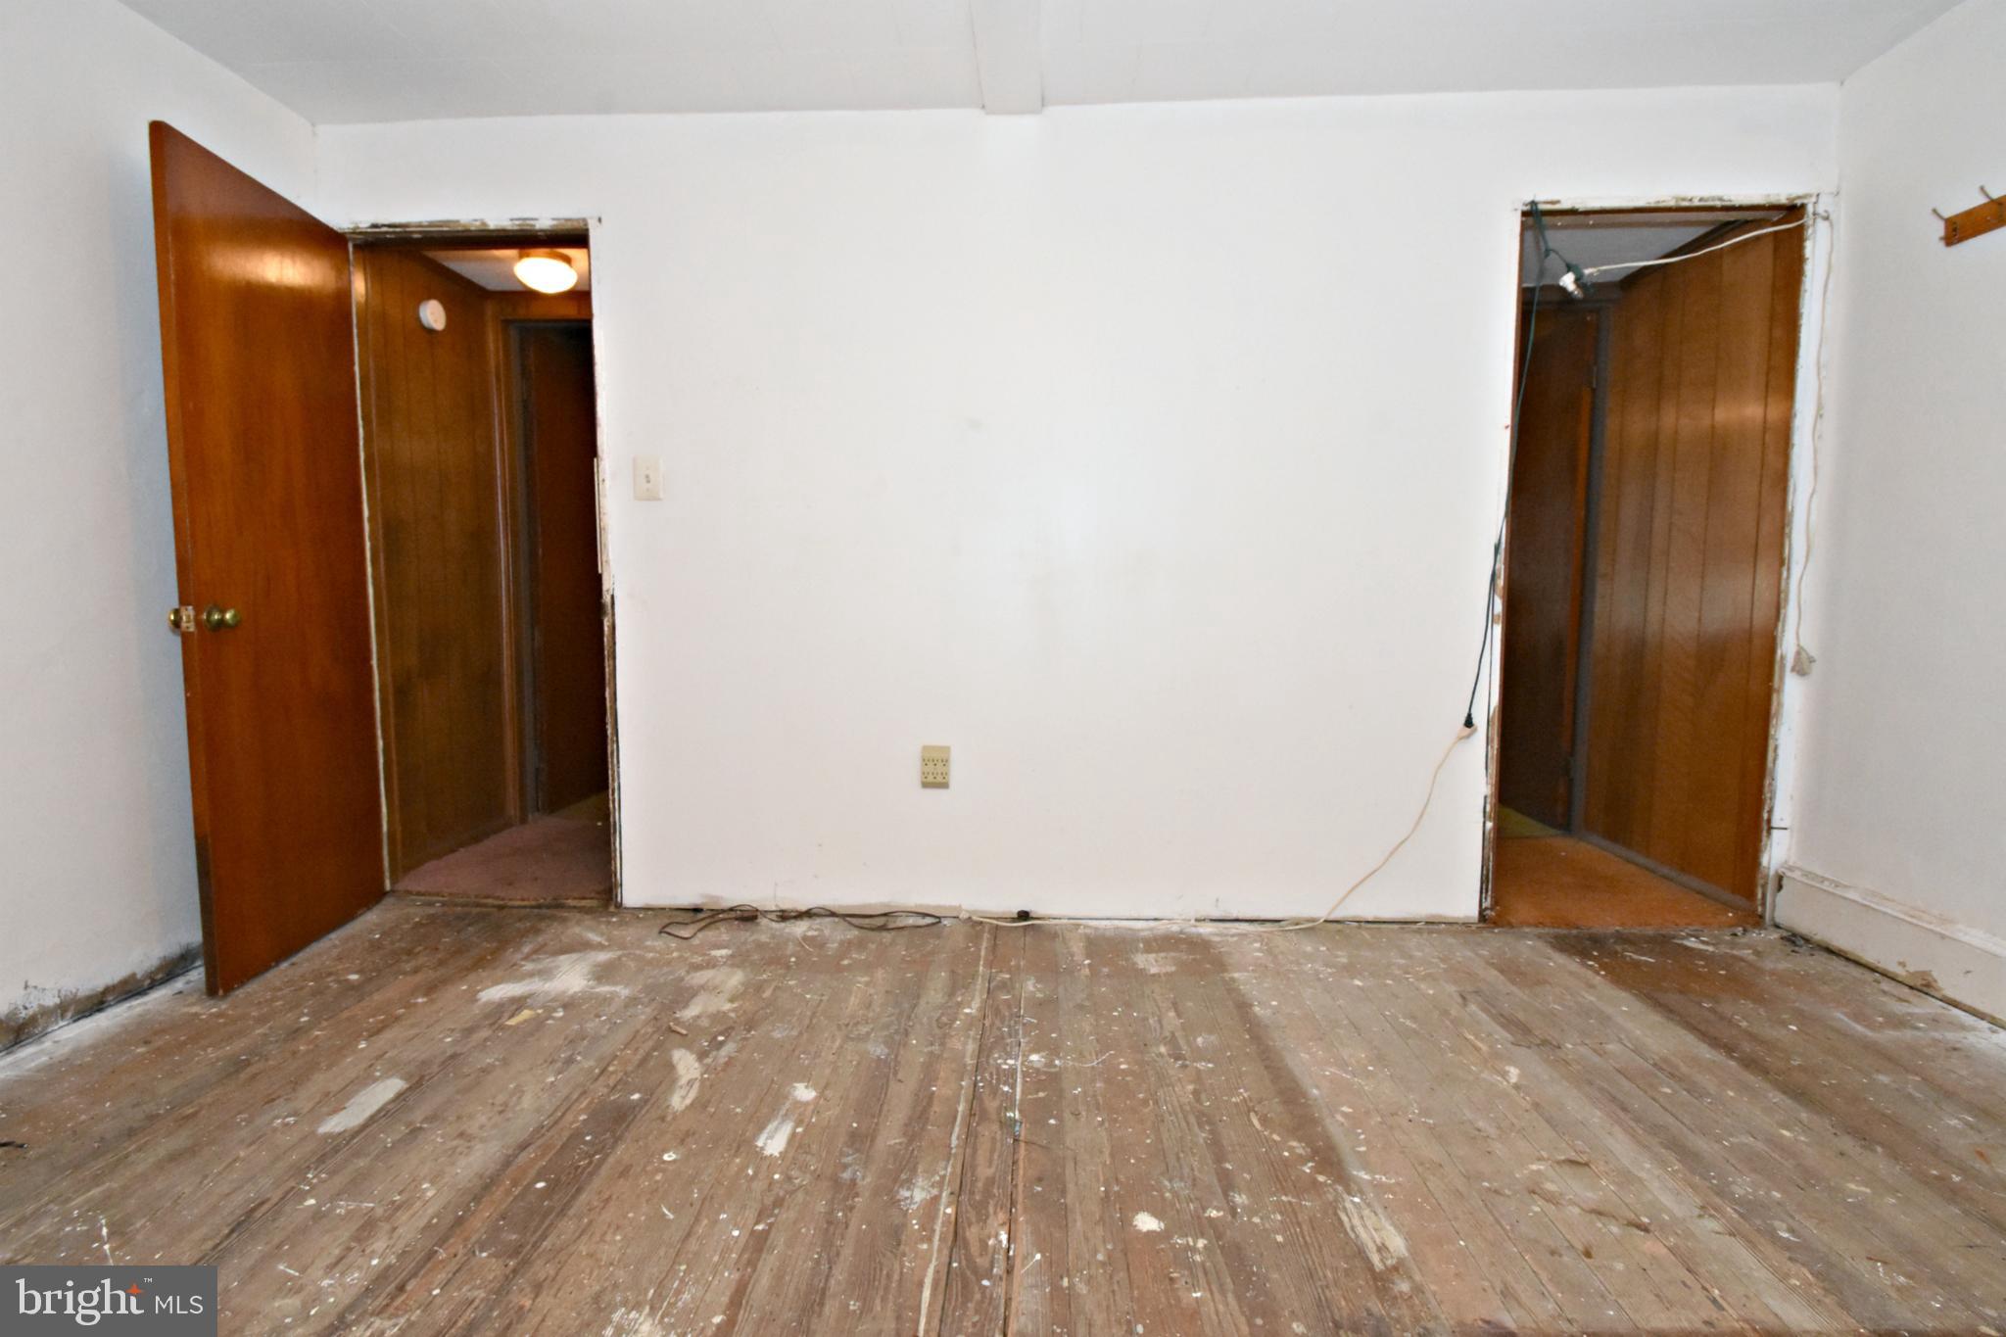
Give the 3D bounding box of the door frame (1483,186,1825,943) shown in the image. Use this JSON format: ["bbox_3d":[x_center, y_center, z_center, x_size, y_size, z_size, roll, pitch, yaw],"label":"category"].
[{"bbox_3d":[1.842,-0.270,2.460,0.770,2.070,0.120,0,4,3],"label":"door frame"}]

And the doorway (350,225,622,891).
[{"bbox_3d":[-1.591,-0.276,2.627,0.745,2.050,0.120,0,4,3],"label":"doorway"}]

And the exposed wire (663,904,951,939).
[{"bbox_3d":[-0.592,0.748,2.489,0.815,0.030,0.210,0,4,3],"label":"exposed wire"}]

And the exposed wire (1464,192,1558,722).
[{"bbox_3d":[1.447,-0.565,2.372,0.185,1.470,0.050,0,4,3],"label":"exposed wire"}]

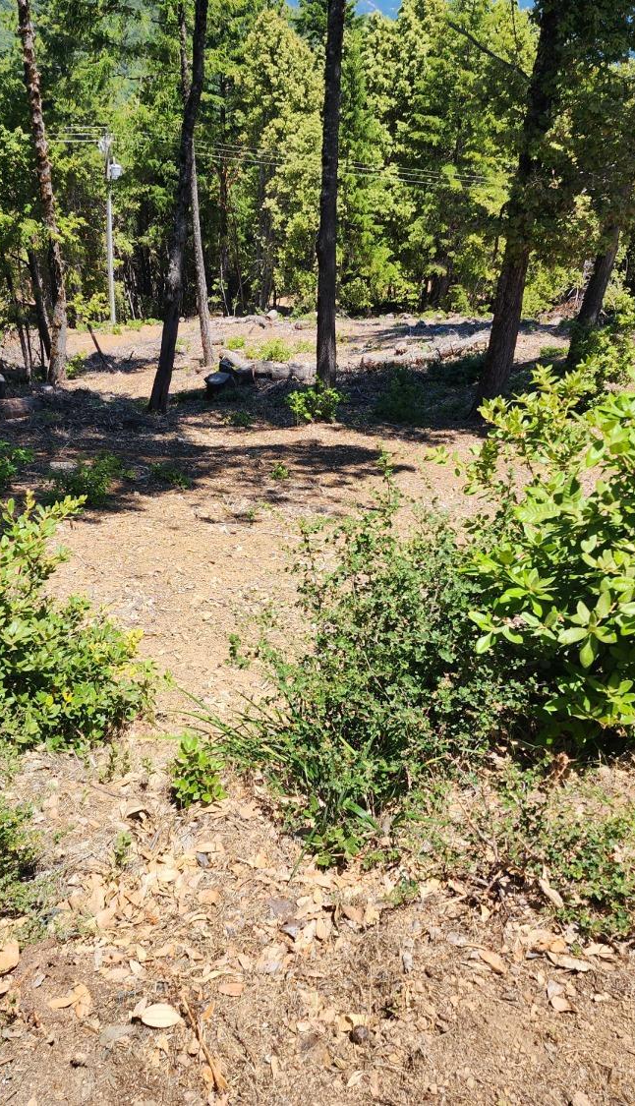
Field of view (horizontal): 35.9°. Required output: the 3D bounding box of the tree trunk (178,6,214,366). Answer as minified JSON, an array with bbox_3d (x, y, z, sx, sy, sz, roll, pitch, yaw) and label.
[{"bbox_3d":[-2.042,-6.086,16.234,0.240,6.005,0.240,-1,25,2],"label":"tree trunk"}]

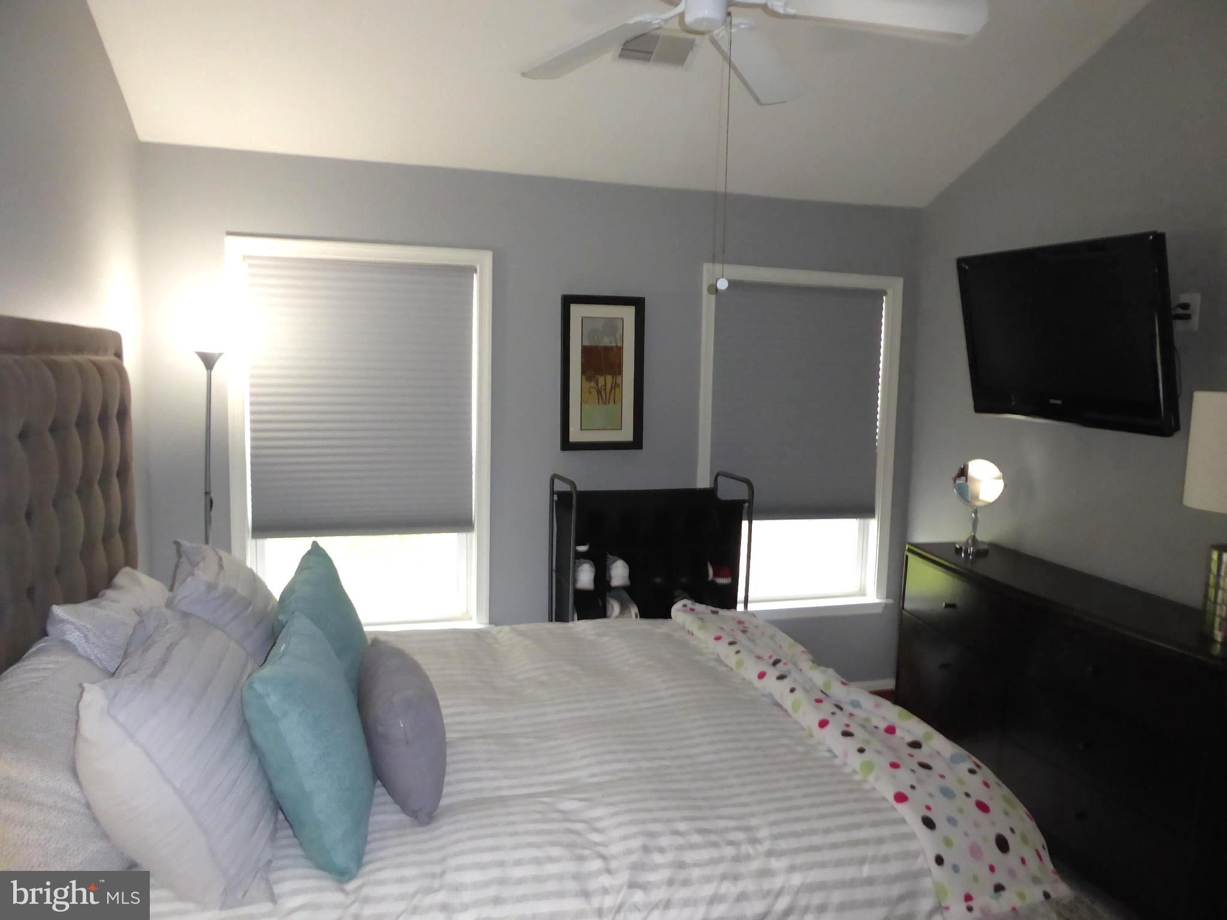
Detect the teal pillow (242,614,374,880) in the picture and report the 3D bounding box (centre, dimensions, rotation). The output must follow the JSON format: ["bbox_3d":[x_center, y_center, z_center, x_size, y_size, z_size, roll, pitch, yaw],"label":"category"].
[{"bbox_3d":[-0.603,0.557,1.791,0.180,0.430,0.430,-22,8,-8],"label":"teal pillow"}]

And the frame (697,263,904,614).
[{"bbox_3d":[0.903,-0.067,4.285,1.060,1.670,0.090,0,6,-16],"label":"frame"}]

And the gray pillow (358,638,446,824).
[{"bbox_3d":[-0.482,0.596,2.008,0.170,0.300,0.420,-14,9,-18],"label":"gray pillow"}]

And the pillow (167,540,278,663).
[{"bbox_3d":[-1.059,0.469,2.410,0.220,0.470,0.560,-35,18,-13],"label":"pillow"}]

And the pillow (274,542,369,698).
[{"bbox_3d":[-0.721,0.488,2.218,0.170,0.425,0.430,-18,15,-3],"label":"pillow"}]

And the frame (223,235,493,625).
[{"bbox_3d":[-1.046,-0.056,3.739,1.060,1.670,0.090,0,6,-16],"label":"frame"}]

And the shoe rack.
[{"bbox_3d":[0.147,0.647,3.872,0.785,1.161,0.370,-1,6,-19],"label":"shoe rack"}]

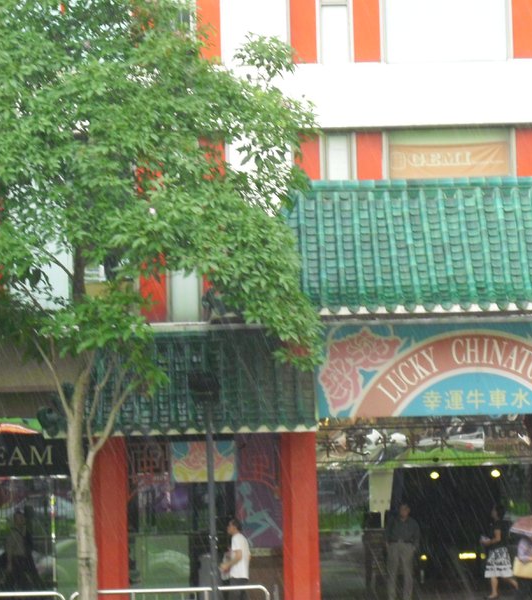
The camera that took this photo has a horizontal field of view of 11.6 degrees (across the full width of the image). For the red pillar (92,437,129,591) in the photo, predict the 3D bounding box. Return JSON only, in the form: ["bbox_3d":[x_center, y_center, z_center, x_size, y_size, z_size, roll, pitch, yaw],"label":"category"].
[{"bbox_3d":[-2.521,3.709,42.200,0.570,3.000,0.570,-2,-2,0],"label":"red pillar"}]

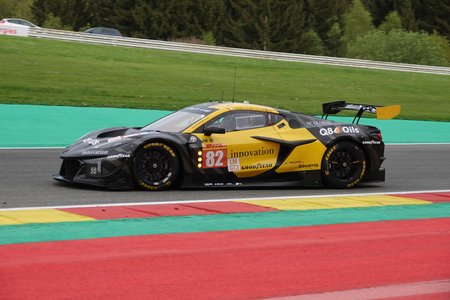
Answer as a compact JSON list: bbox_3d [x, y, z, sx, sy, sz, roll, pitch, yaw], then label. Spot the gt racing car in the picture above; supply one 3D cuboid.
[{"bbox_3d":[-0.068,-0.108,17.072,4.720,1.170,2.040,0,4,-20],"label":"gt racing car"}]

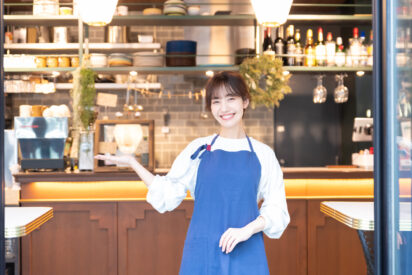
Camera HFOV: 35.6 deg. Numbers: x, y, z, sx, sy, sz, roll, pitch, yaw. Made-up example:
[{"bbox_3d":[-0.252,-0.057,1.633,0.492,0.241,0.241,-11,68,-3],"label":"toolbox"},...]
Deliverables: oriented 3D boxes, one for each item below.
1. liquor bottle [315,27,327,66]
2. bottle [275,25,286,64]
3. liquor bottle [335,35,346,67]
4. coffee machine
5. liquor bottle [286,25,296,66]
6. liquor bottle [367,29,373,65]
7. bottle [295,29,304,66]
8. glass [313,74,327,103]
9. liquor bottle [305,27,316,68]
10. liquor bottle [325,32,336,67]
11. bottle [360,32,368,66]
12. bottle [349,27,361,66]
[{"bbox_3d":[0.878,-0.692,4.901,0.074,0.304,0.074,0,1,-2],"label":"liquor bottle"},{"bbox_3d":[0.568,-0.699,4.889,0.074,0.322,0.074,0,1,-2],"label":"bottle"},{"bbox_3d":[1.030,-0.654,4.907,0.075,0.228,0.075,0,1,-2],"label":"liquor bottle"},{"bbox_3d":[-1.155,0.044,4.700,0.373,0.383,0.460,0,1,-2],"label":"coffee machine"},{"bbox_3d":[0.654,-0.698,4.892,0.070,0.319,0.070,0,1,-2],"label":"liquor bottle"},{"bbox_3d":[1.269,-0.683,4.917,0.070,0.283,0.070,0,1,-2],"label":"liquor bottle"},{"bbox_3d":[0.711,-0.682,4.894,0.067,0.287,0.067,0,1,-2],"label":"bottle"},{"bbox_3d":[0.861,-0.369,4.850,0.096,0.216,0.096,0,1,-2],"label":"glass"},{"bbox_3d":[0.798,-0.684,4.898,0.077,0.290,0.077,0,1,-2],"label":"liquor bottle"},{"bbox_3d":[0.954,-0.671,4.904,0.074,0.262,0.074,0,1,-2],"label":"liquor bottle"},{"bbox_3d":[1.221,-0.682,4.944,0.069,0.275,0.069,0,1,-2],"label":"bottle"},{"bbox_3d":[1.145,-0.692,4.912,0.080,0.302,0.080,0,1,-2],"label":"bottle"}]

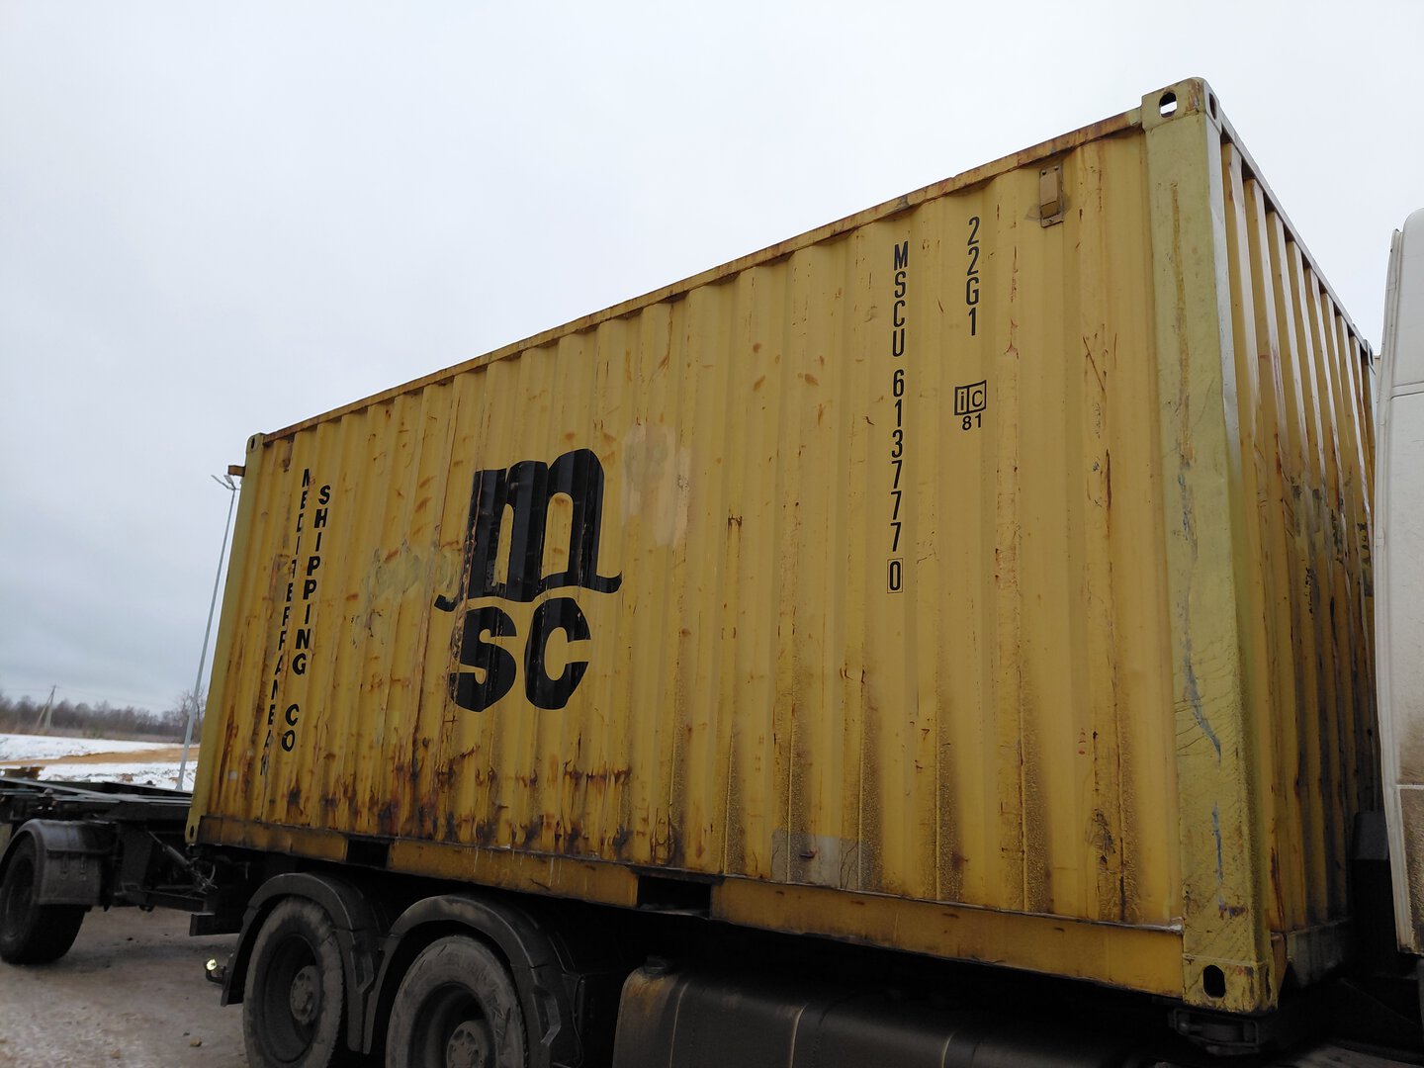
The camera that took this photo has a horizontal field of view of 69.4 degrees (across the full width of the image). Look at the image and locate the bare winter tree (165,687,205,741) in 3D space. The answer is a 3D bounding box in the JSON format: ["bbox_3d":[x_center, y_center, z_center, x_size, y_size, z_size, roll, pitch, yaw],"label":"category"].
[{"bbox_3d":[-71.520,24.680,140.890,6.400,7.650,6.000,9,-15,-25],"label":"bare winter tree"}]

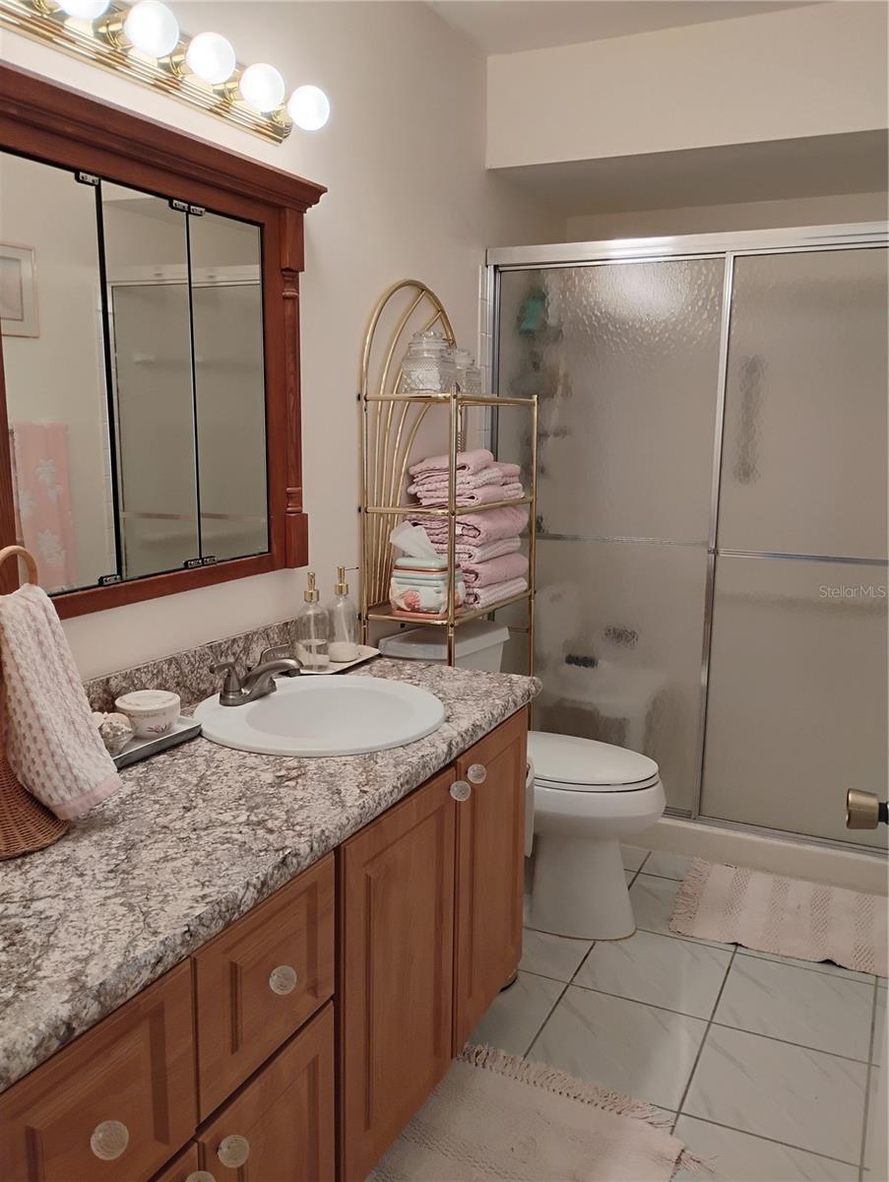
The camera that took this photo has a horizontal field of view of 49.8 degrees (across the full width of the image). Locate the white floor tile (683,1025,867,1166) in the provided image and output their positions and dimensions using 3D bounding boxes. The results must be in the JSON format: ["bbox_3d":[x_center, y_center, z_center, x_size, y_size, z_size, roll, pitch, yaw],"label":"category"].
[{"bbox_3d":[0.689,1.033,1.978,0.327,0.010,0.327,5,11,25],"label":"white floor tile"}]

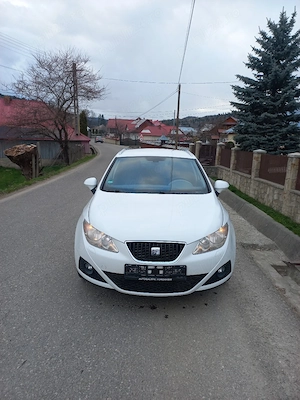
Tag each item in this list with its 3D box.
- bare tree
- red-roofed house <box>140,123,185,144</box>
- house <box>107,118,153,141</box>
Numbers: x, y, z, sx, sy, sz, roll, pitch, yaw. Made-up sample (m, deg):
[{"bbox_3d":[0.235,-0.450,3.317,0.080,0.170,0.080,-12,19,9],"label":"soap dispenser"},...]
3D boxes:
[{"bbox_3d":[-5.326,-5.318,16.817,5.590,6.600,5.310,1,12,0],"label":"bare tree"},{"bbox_3d":[2.553,-12.968,59.000,9.200,5.000,8.500,2,12,3],"label":"red-roofed house"},{"bbox_3d":[-4.455,-15.352,66.000,11.000,6.500,9.500,-1,12,-9],"label":"house"}]

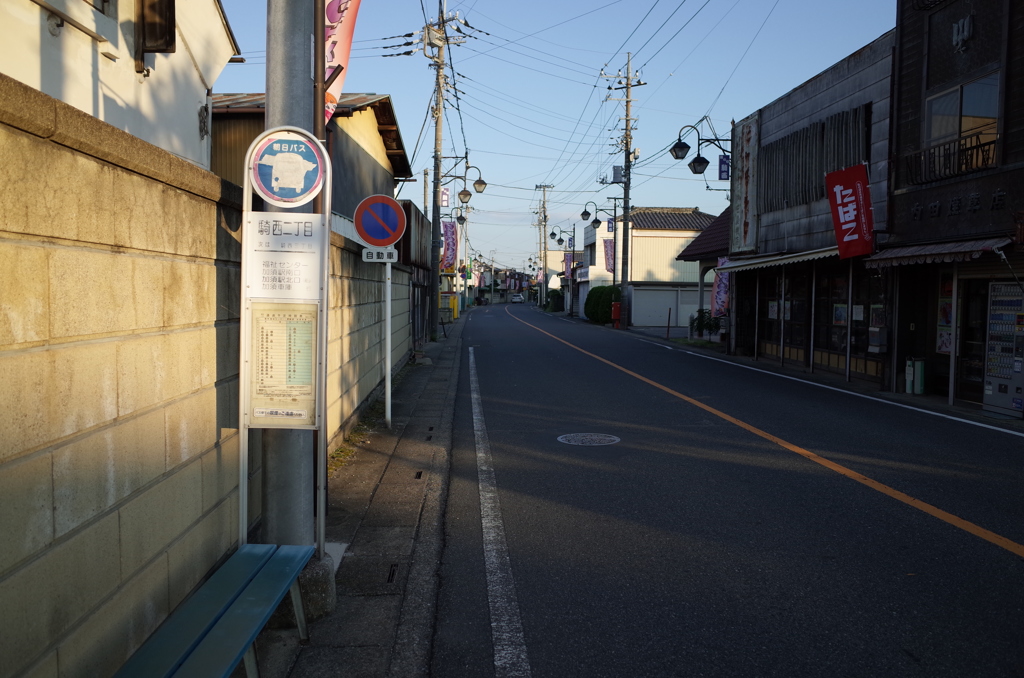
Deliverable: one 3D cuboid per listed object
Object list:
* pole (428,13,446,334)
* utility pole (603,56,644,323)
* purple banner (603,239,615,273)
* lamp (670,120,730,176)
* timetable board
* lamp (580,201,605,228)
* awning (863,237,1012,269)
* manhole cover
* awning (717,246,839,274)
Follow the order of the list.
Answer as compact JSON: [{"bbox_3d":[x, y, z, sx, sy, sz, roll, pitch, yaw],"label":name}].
[{"bbox_3d":[-2.499,-5.384,26.700,0.330,11.000,0.330,1,3,-4],"label":"pole"},{"bbox_3d":[5.080,-6.521,35.453,1.750,12.350,0.700,0,3,-4],"label":"utility pole"},{"bbox_3d":[4.651,-3.966,38.072,0.520,1.600,0.060,0,3,-4],"label":"purple banner"},{"bbox_3d":[4.970,-4.984,20.965,1.680,1.260,0.550,0,3,-4],"label":"lamp"},{"bbox_3d":[-1.107,0.129,3.860,0.345,0.620,0.030,2,3,0],"label":"timetable board"},{"bbox_3d":[3.800,-5.889,37.801,1.080,1.270,0.520,0,3,-4],"label":"lamp"},{"bbox_3d":[6.258,-1.280,11.880,0.450,0.370,3.200,0,3,-4],"label":"awning"},{"bbox_3d":[0.832,1.103,8.606,0.680,0.030,0.680,0,3,-4],"label":"manhole cover"},{"bbox_3d":[5.879,-1.766,17.800,0.500,0.380,7.000,0,3,-4],"label":"awning"}]

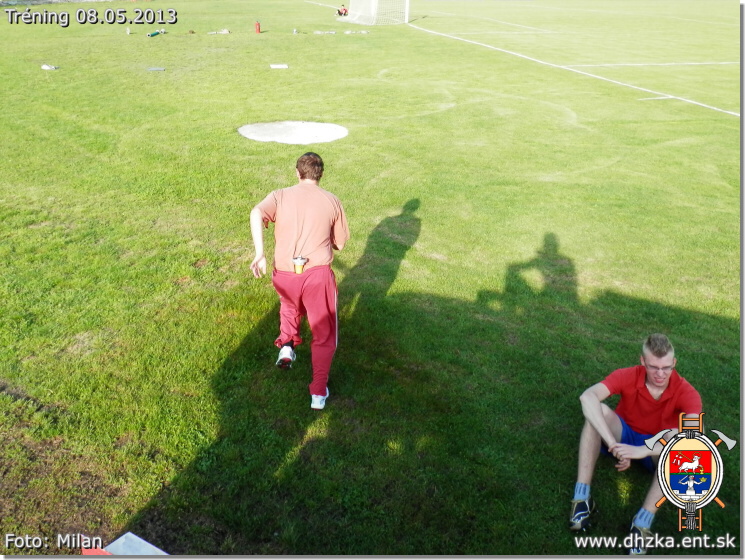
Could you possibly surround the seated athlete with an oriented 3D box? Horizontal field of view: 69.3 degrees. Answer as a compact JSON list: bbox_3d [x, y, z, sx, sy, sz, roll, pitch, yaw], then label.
[{"bbox_3d":[1.483,0.827,3.023,0.660,0.840,0.960,15,33,23],"label":"seated athlete"}]

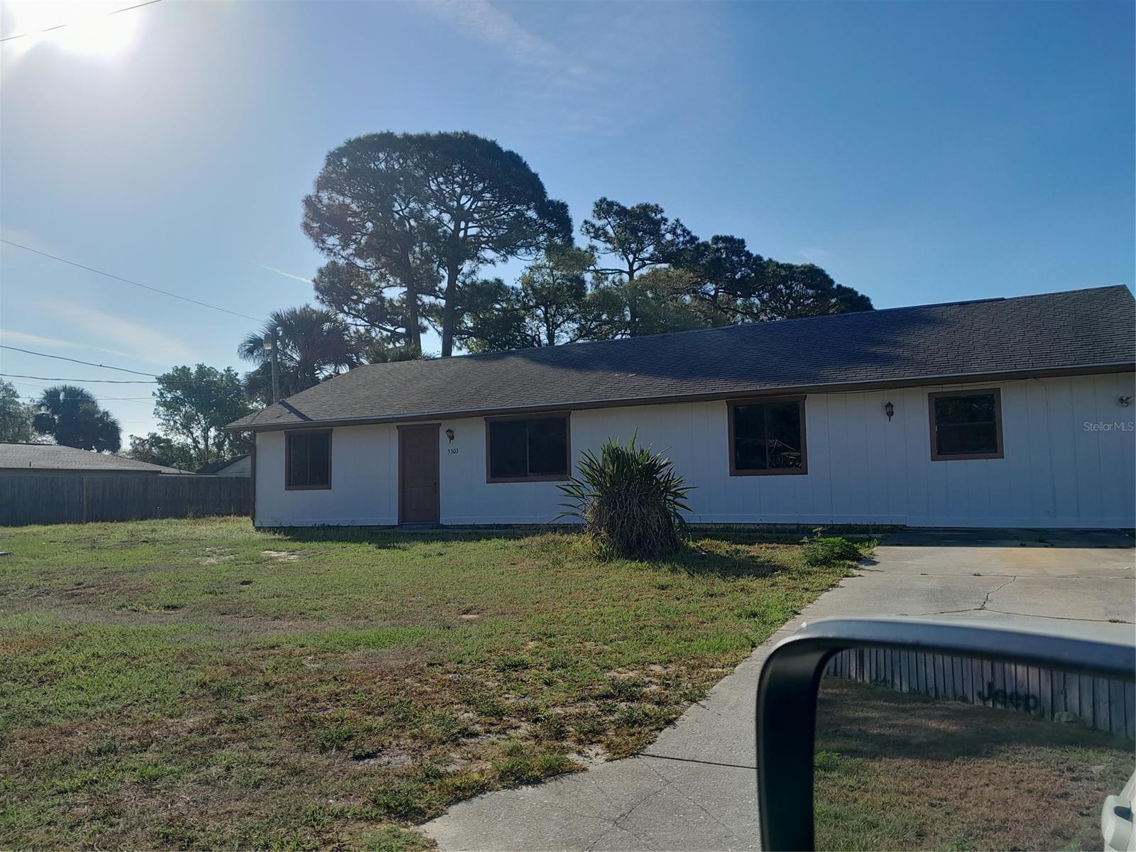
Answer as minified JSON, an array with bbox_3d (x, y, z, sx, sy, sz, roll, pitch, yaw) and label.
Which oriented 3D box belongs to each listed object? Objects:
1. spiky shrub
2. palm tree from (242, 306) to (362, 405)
[{"bbox_3d":[0.847,0.974,12.461,1.820,1.615,1.750,-1,-5,0],"label":"spiky shrub"},{"bbox_3d":[-10.739,-0.454,35.181,4.600,8.632,4.600,-1,-5,0],"label":"palm tree"}]

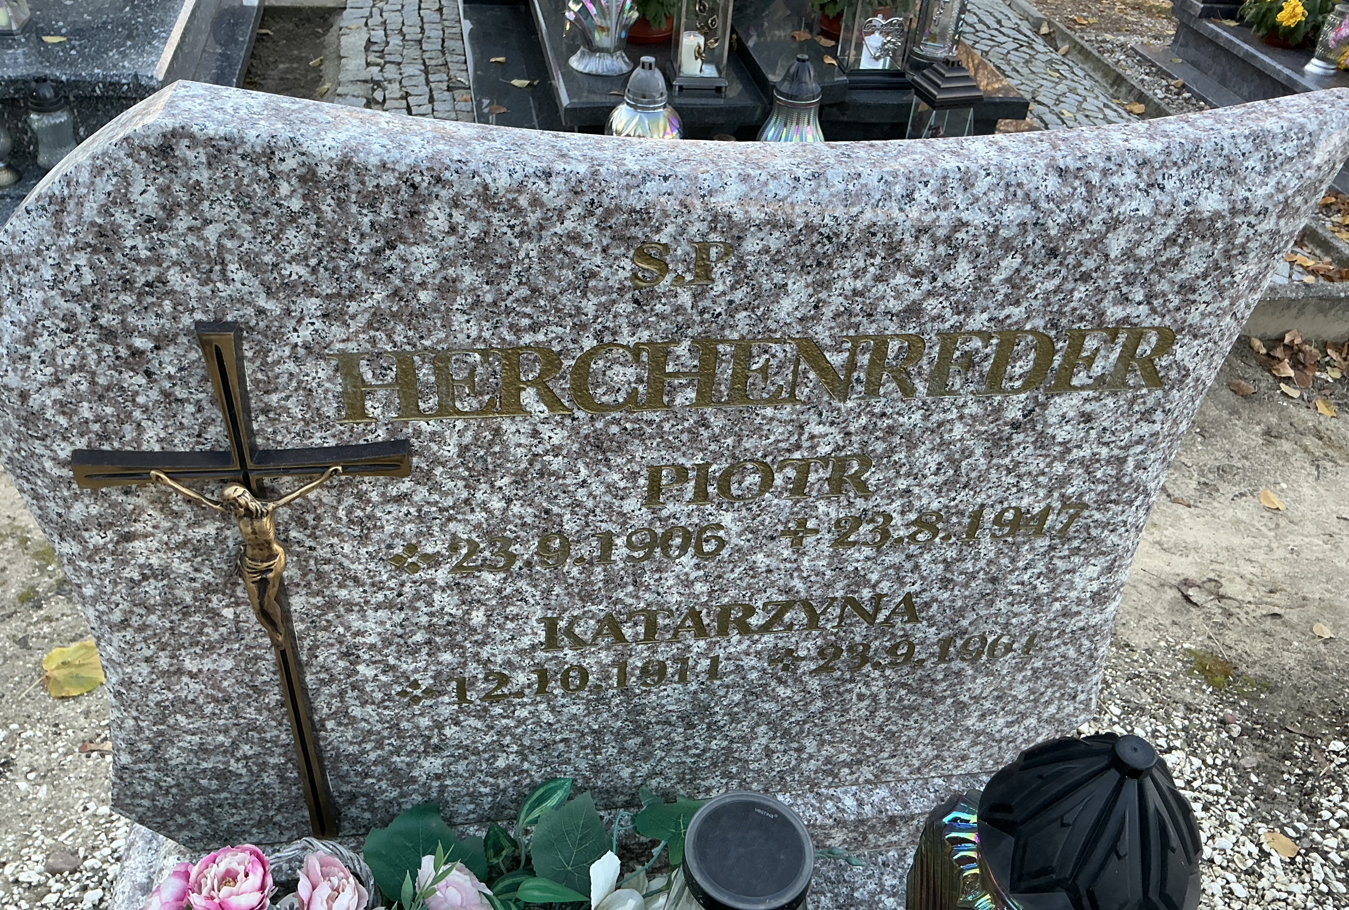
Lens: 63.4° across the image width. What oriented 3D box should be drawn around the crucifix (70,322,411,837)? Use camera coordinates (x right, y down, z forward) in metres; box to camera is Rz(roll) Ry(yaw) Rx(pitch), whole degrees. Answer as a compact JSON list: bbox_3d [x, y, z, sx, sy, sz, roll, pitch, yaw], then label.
[{"bbox_3d":[-0.298,0.130,0.816,0.218,0.489,0.043,-2,33,-9],"label":"crucifix"}]

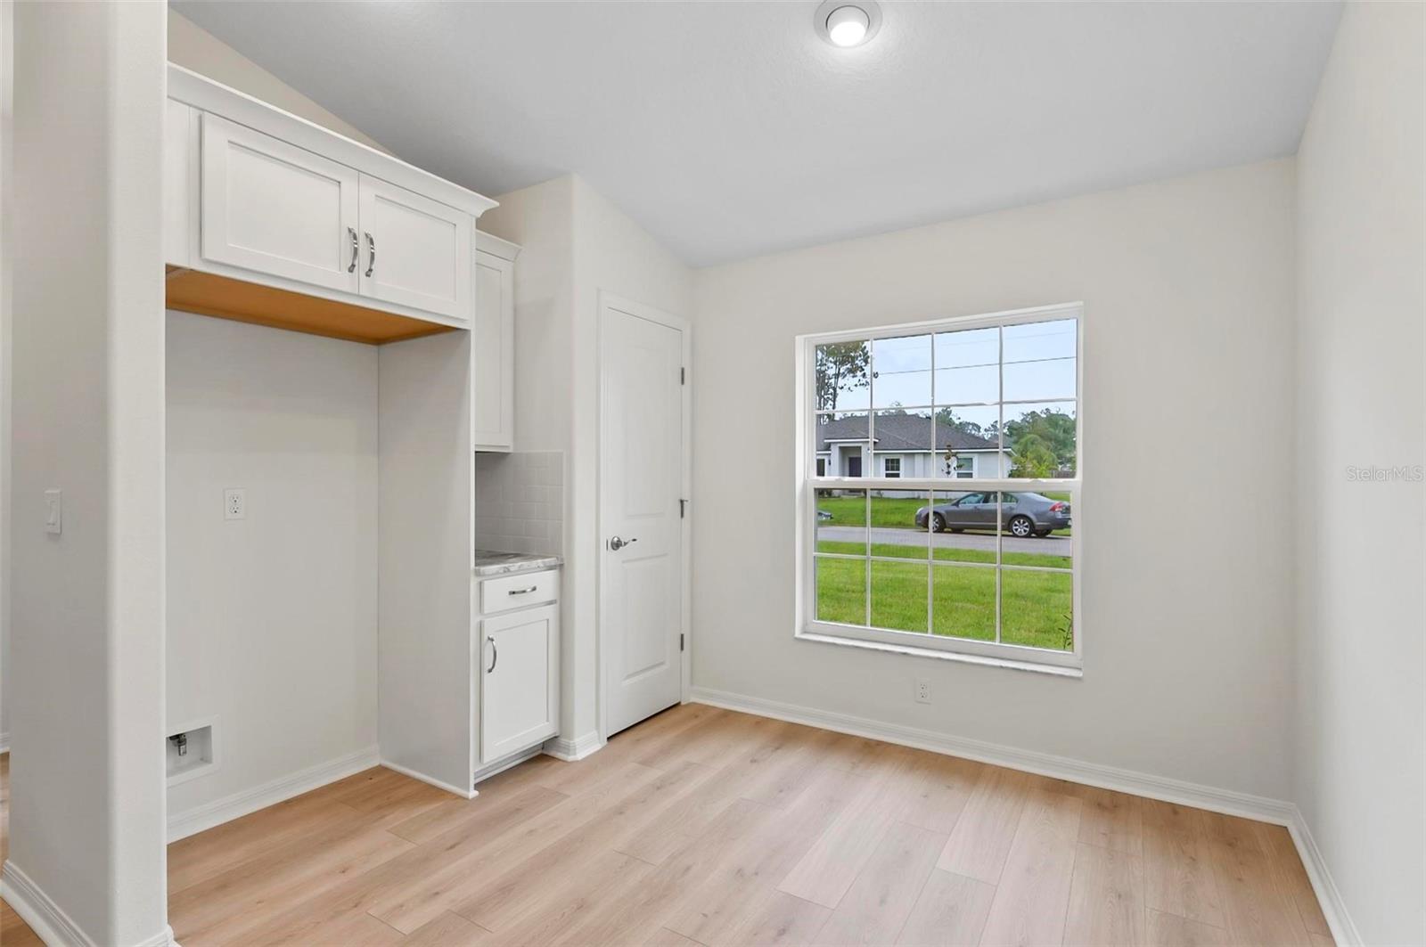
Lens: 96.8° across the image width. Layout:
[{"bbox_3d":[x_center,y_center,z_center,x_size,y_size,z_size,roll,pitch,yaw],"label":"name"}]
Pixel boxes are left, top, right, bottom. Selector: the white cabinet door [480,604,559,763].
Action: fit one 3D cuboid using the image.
[{"bbox_3d":[-0.810,0.883,2.690,0.022,0.580,0.390,0,0,33],"label":"white cabinet door"}]

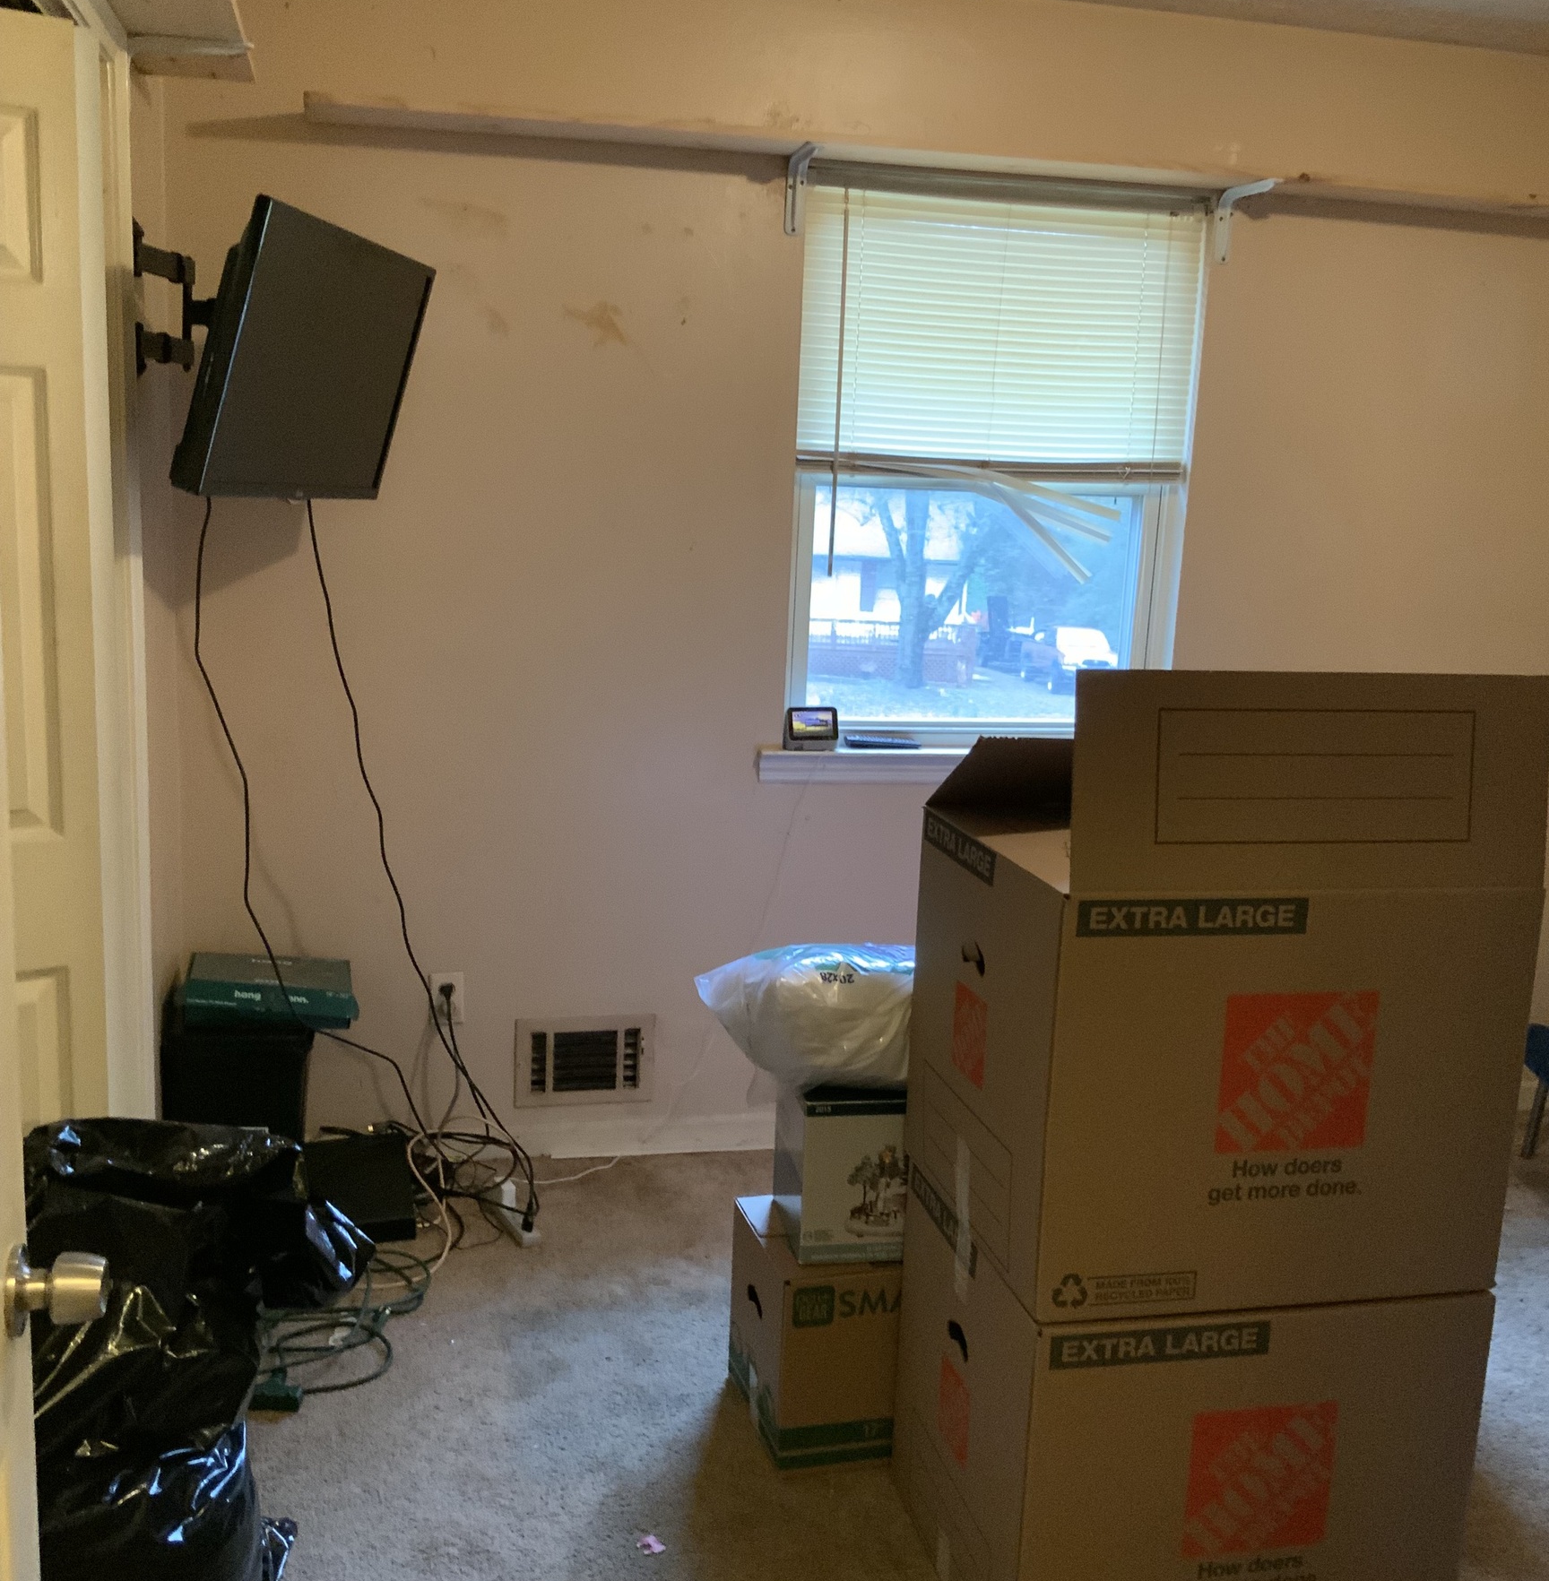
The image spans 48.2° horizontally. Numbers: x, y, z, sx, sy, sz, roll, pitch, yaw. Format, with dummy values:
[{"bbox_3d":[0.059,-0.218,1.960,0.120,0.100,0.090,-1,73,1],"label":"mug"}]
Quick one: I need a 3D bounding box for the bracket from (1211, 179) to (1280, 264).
[{"bbox_3d":[0.995,-1.205,3.663,0.036,0.160,0.180,0,10,-13],"label":"bracket"}]

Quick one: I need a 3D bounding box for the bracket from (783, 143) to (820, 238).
[{"bbox_3d":[0.064,-1.197,3.455,0.036,0.160,0.165,0,10,-13],"label":"bracket"}]

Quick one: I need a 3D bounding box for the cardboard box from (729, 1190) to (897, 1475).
[{"bbox_3d":[0.172,0.850,2.796,0.420,0.310,0.300,-1,11,-16],"label":"cardboard box"}]

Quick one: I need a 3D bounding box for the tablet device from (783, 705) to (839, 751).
[{"bbox_3d":[0.072,-0.129,3.710,0.112,0.085,0.075,0,11,-13],"label":"tablet device"}]

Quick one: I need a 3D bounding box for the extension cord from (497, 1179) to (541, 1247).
[{"bbox_3d":[-0.524,0.838,3.464,0.050,0.045,0.265,-2,11,-25],"label":"extension cord"}]

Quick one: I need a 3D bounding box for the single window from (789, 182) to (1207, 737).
[{"bbox_3d":[0.473,-0.683,3.769,0.895,1.145,0.100,0,10,-13],"label":"single window"}]

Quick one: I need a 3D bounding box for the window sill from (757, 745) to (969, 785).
[{"bbox_3d":[0.453,-0.056,3.811,1.010,0.065,0.095,0,11,-13],"label":"window sill"}]

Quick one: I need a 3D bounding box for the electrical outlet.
[{"bbox_3d":[-0.687,0.439,3.635,0.070,0.115,0.010,0,11,-13],"label":"electrical outlet"}]

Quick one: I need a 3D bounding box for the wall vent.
[{"bbox_3d":[-0.408,0.584,3.726,0.299,0.198,0.020,0,11,-13],"label":"wall vent"}]

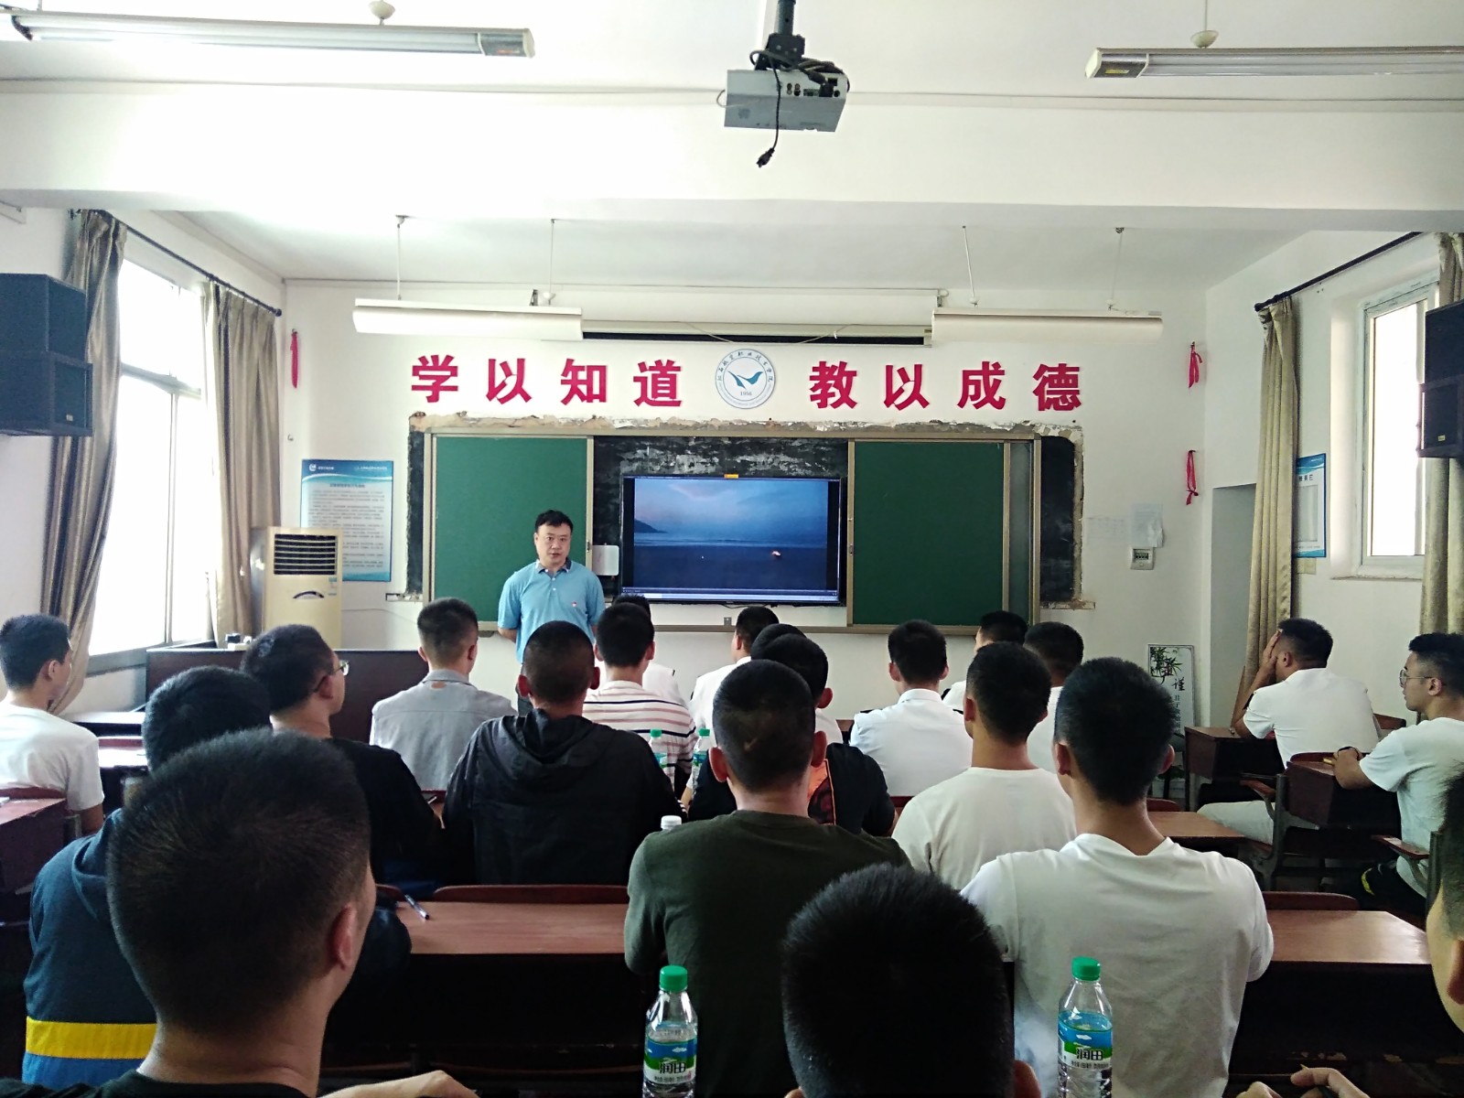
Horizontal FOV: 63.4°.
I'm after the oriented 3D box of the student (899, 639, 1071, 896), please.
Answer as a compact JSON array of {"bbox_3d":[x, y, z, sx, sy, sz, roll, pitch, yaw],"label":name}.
[{"bbox_3d":[0.603,0.865,2.898,0.500,1.280,0.750,1,-1,-1],"label":"student"}]

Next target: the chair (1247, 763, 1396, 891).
[{"bbox_3d":[2.305,1.143,4.431,0.580,0.800,0.680,1,-1,-1],"label":"chair"}]

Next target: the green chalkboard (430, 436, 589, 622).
[{"bbox_3d":[-1.429,-0.118,7.649,1.036,1.221,0.040,1,-1,-1],"label":"green chalkboard"}]

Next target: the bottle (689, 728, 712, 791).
[{"bbox_3d":[-0.079,0.618,3.304,0.065,0.225,0.065,1,-1,-1],"label":"bottle"}]

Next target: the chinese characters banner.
[{"bbox_3d":[0.096,-1.122,7.930,4.503,0.410,0.030,1,1,1],"label":"chinese characters banner"}]

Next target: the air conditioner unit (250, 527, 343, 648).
[{"bbox_3d":[-2.546,0.702,6.914,0.445,1.636,0.310,1,-1,-42],"label":"air conditioner unit"}]

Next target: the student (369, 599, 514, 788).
[{"bbox_3d":[-0.901,0.824,3.907,0.470,1.349,0.720,1,1,3],"label":"student"}]

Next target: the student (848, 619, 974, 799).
[{"bbox_3d":[0.572,0.867,3.907,0.470,1.299,0.720,1,1,1],"label":"student"}]

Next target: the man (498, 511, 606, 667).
[{"bbox_3d":[-0.837,0.666,5.437,0.500,1.686,0.300,1,-1,-13],"label":"man"}]

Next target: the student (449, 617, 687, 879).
[{"bbox_3d":[-0.400,0.839,2.957,0.540,1.351,0.720,1,1,1],"label":"student"}]

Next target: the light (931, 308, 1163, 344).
[{"bbox_3d":[1.710,-1.210,6.427,1.225,0.155,0.150,1,-1,-1],"label":"light"}]

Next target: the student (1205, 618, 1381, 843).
[{"bbox_3d":[2.188,0.897,4.685,0.550,1.264,0.740,1,1,-7],"label":"student"}]

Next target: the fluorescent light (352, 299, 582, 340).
[{"bbox_3d":[-1.409,-1.223,6.330,1.220,0.165,0.160,1,1,-3],"label":"fluorescent light"}]

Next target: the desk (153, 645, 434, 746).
[{"bbox_3d":[-2.065,0.968,5.835,1.317,0.992,0.680,1,1,1],"label":"desk"}]

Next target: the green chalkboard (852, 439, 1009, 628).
[{"bbox_3d":[1.275,-0.091,7.673,1.028,1.210,0.040,1,-1,-1],"label":"green chalkboard"}]

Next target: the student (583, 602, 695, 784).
[{"bbox_3d":[-0.336,0.835,3.907,0.470,1.342,0.720,1,1,1],"label":"student"}]

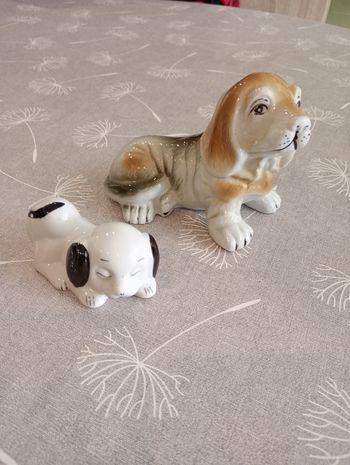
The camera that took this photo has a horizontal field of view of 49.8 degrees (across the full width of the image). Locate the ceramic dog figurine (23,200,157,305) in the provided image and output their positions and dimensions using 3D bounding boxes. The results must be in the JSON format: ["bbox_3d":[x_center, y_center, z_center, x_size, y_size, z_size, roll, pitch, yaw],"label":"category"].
[{"bbox_3d":[-0.057,0.009,0.255,0.058,0.053,0.081,-26,49,-25],"label":"ceramic dog figurine"}]

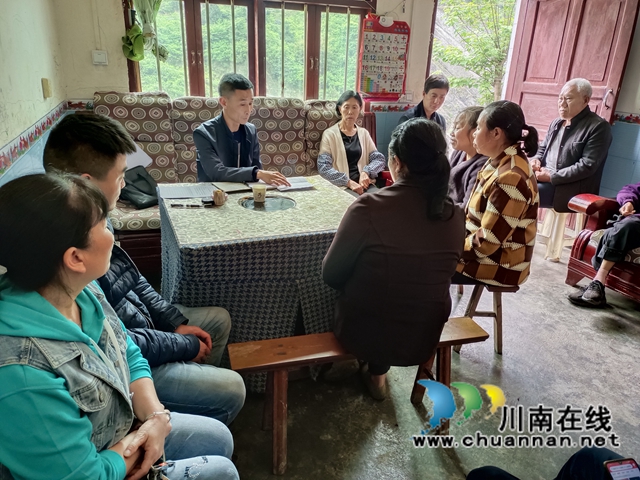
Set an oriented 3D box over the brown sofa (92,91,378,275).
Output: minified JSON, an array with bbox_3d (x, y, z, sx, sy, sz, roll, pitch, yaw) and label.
[{"bbox_3d":[-0.495,-0.474,3.499,2.268,1.161,0.810,-6,22,-22],"label":"brown sofa"}]

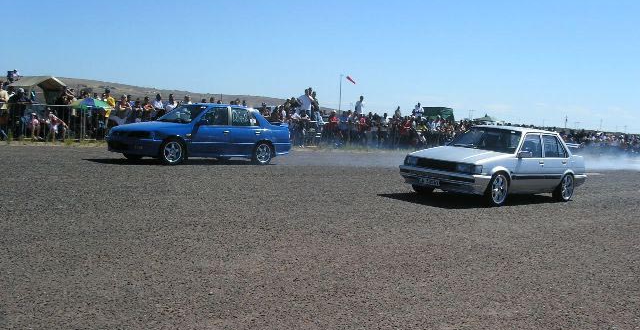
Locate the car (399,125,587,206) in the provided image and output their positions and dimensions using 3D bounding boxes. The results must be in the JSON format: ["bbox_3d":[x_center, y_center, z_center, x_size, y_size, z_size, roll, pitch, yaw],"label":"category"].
[{"bbox_3d":[3.345,-0.049,13.063,1.640,1.340,4.140,8,5,44],"label":"car"}]

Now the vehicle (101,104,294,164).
[{"bbox_3d":[-2.805,-0.736,16.552,1.690,1.370,4.280,8,5,43],"label":"vehicle"}]

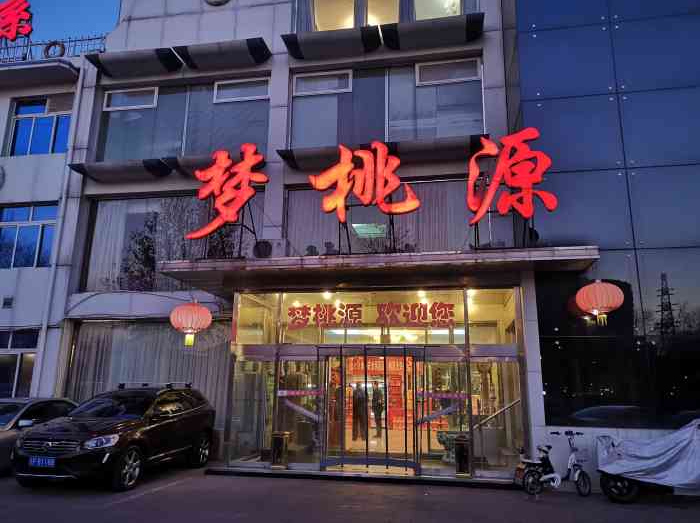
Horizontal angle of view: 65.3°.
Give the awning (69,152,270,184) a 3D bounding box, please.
[{"bbox_3d":[-4.750,-2.382,14.113,5.200,0.450,0.850,-2,-13,10],"label":"awning"}]

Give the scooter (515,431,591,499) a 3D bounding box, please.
[{"bbox_3d":[3.304,3.311,8.989,1.330,1.050,0.560,3,-13,-9],"label":"scooter"}]

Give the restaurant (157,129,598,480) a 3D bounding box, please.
[{"bbox_3d":[0.534,1.040,11.031,7.800,6.322,3.200,-2,-13,10],"label":"restaurant"}]

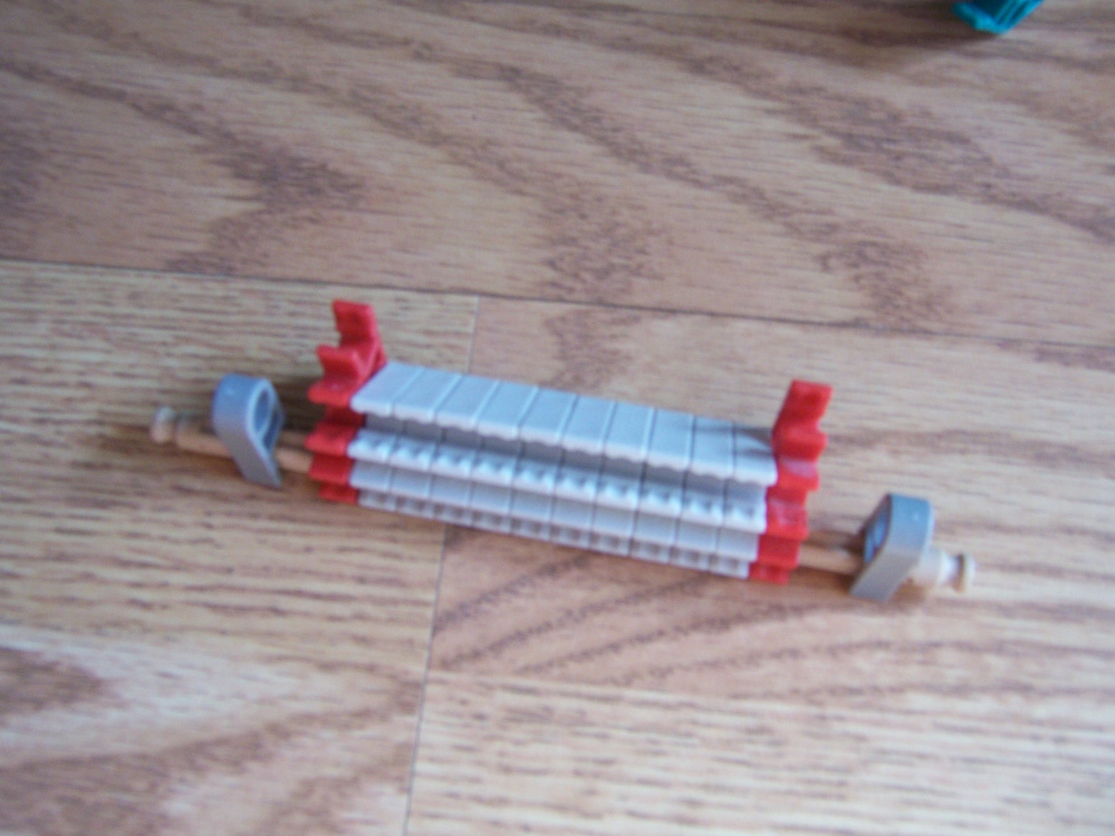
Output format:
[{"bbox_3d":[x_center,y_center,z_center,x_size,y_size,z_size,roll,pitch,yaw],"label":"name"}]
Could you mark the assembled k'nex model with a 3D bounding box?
[{"bbox_3d":[0.000,0.004,0.162,0.131,0.025,0.026,10,66,5],"label":"assembled k'nex model"}]

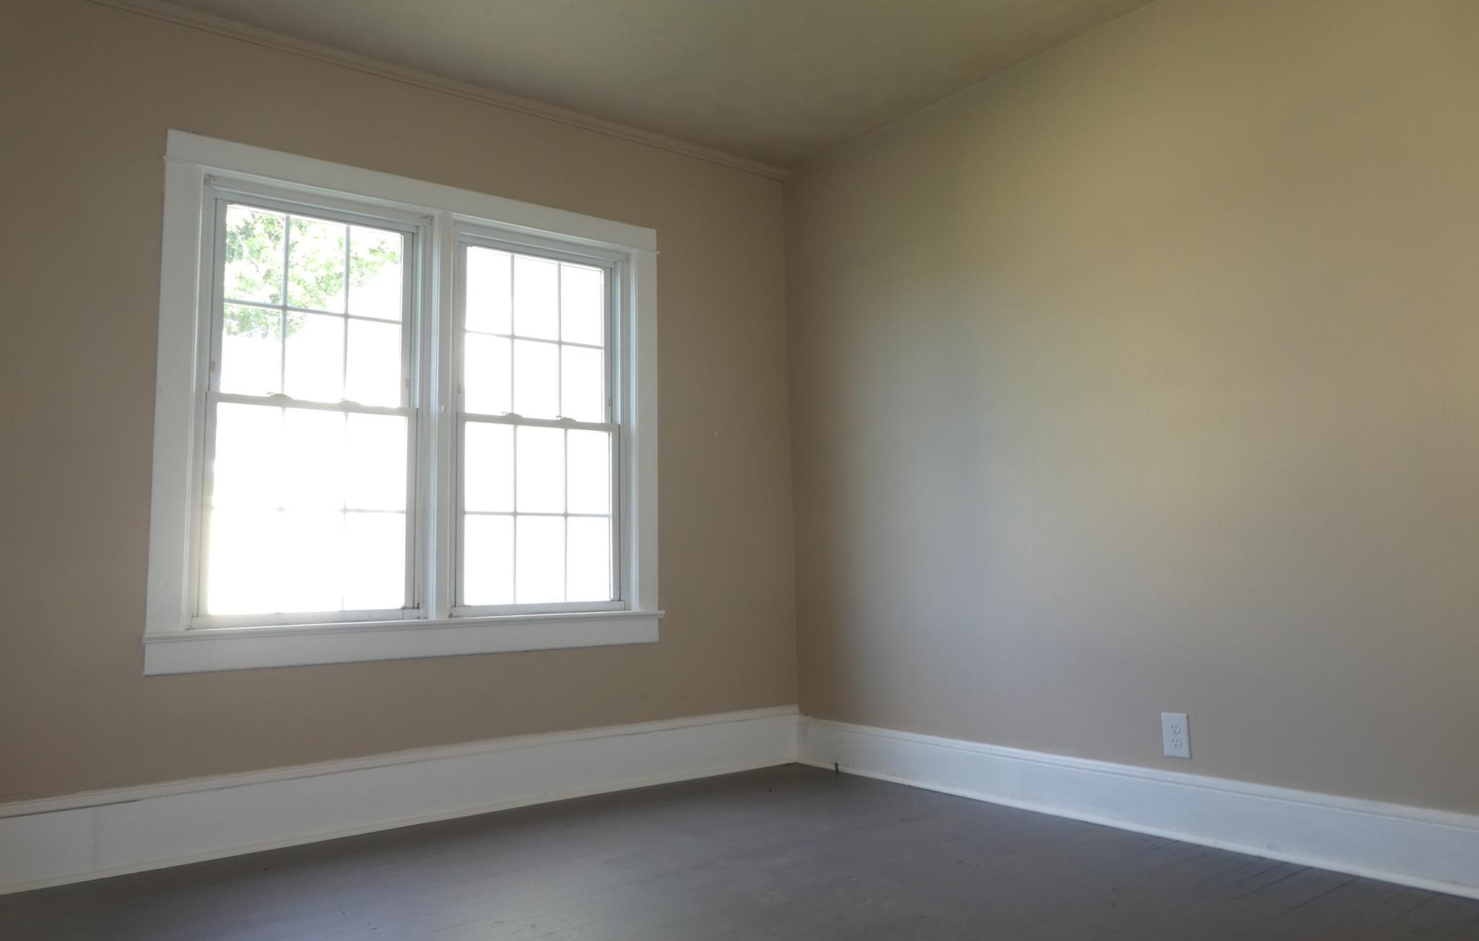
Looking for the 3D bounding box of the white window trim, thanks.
[{"bbox_3d":[-0.978,-0.175,3.369,1.654,1.556,0.090,3,-6,-36],"label":"white window trim"}]

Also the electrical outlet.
[{"bbox_3d":[1.235,0.750,2.902,0.009,0.119,0.074,3,-7,-39],"label":"electrical outlet"}]

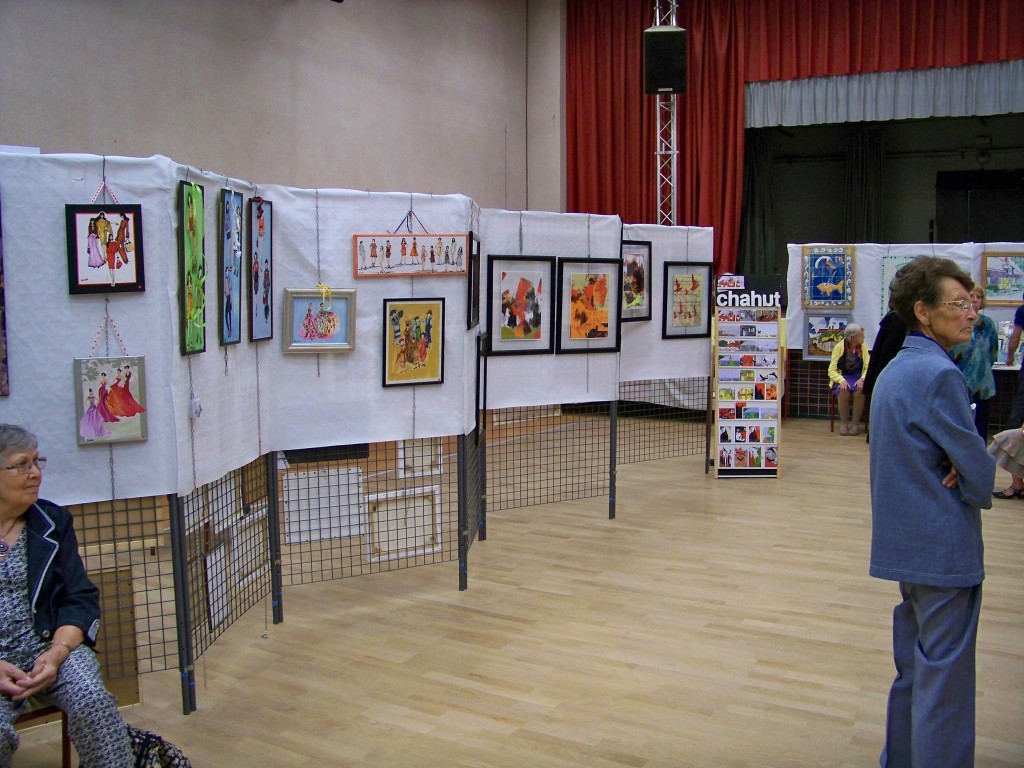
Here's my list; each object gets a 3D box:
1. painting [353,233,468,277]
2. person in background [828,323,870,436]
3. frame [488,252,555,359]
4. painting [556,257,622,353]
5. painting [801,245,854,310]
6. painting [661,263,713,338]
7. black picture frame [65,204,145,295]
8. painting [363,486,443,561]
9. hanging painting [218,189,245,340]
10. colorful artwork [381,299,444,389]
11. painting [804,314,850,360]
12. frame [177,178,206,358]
[{"bbox_3d":[-0.481,-0.617,4.705,0.620,0.201,0.025,-4,6,-32],"label":"painting"},{"bbox_3d":[3.614,-0.083,10.448,0.450,1.170,0.720,3,6,19],"label":"person in background"},{"bbox_3d":[0.062,-0.475,5.960,0.495,0.605,0.030,-3,7,-32],"label":"frame"},{"bbox_3d":[0.499,-0.496,6.235,0.505,0.605,0.030,-3,7,-32],"label":"painting"},{"bbox_3d":[3.545,-1.190,10.946,0.560,0.685,0.035,3,7,22],"label":"painting"},{"bbox_3d":[1.437,-0.682,7.973,0.510,0.620,0.030,-3,6,-29],"label":"painting"},{"bbox_3d":[-1.374,-0.457,3.307,0.235,0.295,0.025,-3,7,-27],"label":"black picture frame"},{"bbox_3d":[-0.538,0.696,4.861,0.405,0.333,0.025,-4,6,-32],"label":"painting"},{"bbox_3d":[-1.113,-0.460,3.886,0.025,0.610,0.200,1,6,6],"label":"hanging painting"},{"bbox_3d":[-0.475,-0.204,4.752,0.334,0.422,0.025,-4,6,-32],"label":"colorful artwork"},{"bbox_3d":[3.685,-0.549,11.354,0.550,0.560,0.040,1,5,19],"label":"painting"},{"bbox_3d":[-1.155,-0.420,3.532,0.022,0.610,0.200,0,5,4],"label":"frame"}]

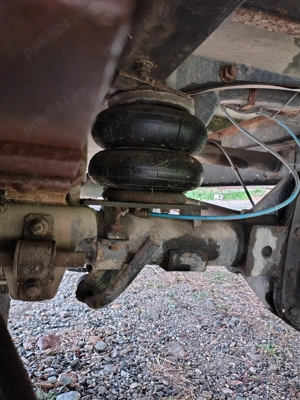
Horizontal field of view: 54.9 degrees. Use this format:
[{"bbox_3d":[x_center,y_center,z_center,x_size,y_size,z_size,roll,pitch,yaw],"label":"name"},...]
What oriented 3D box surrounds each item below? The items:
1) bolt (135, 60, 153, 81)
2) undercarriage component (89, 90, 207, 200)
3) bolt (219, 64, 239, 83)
[{"bbox_3d":[-0.007,-0.167,0.370,0.025,0.027,0.025,3,2,0],"label":"bolt"},{"bbox_3d":[-0.003,-0.069,0.430,0.169,0.139,0.169,4,1,0],"label":"undercarriage component"},{"bbox_3d":[0.136,-0.219,0.500,0.029,0.029,0.023,0,-2,-18],"label":"bolt"}]

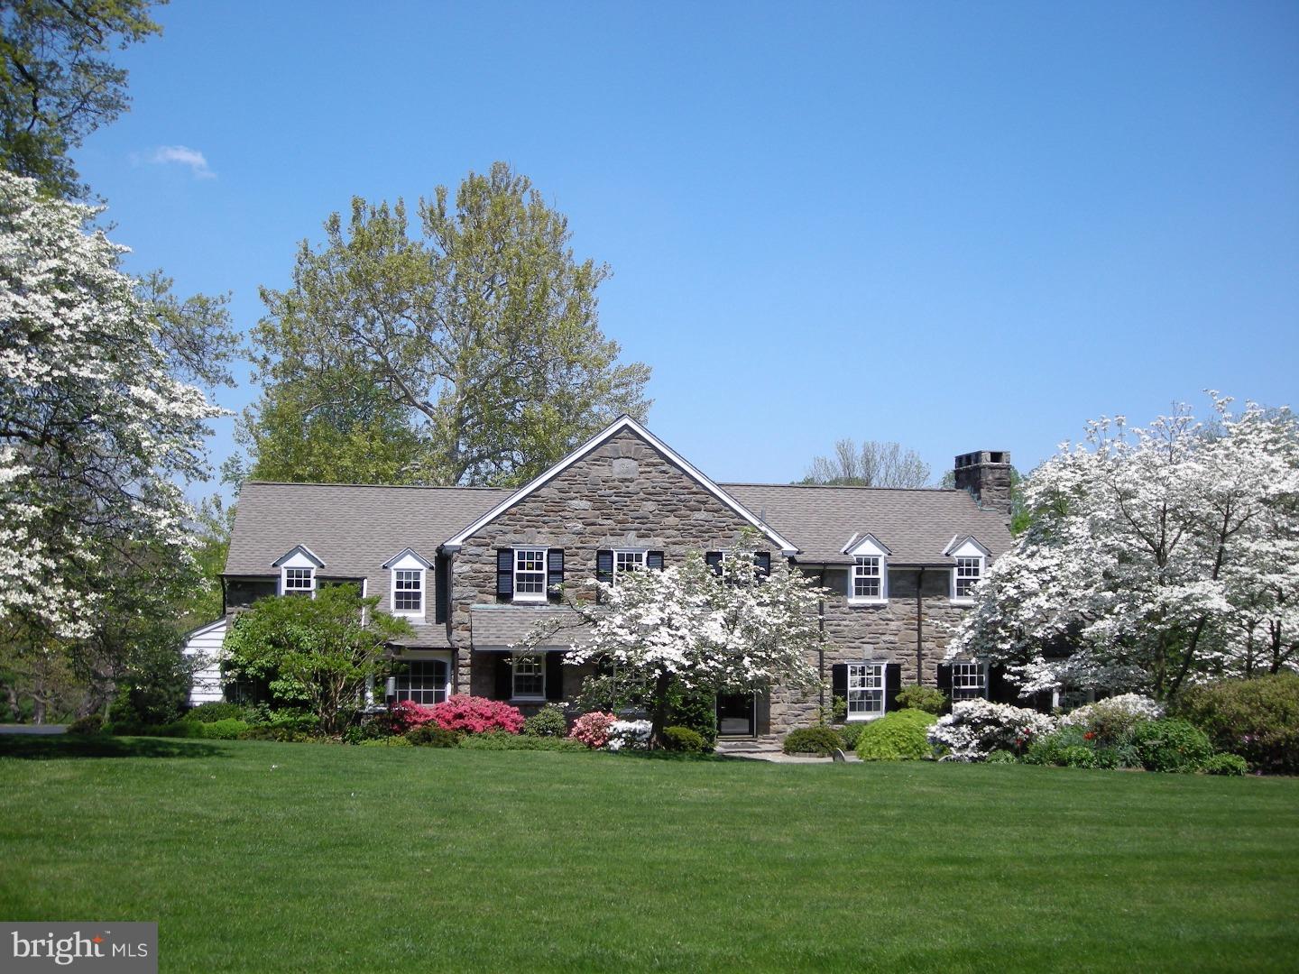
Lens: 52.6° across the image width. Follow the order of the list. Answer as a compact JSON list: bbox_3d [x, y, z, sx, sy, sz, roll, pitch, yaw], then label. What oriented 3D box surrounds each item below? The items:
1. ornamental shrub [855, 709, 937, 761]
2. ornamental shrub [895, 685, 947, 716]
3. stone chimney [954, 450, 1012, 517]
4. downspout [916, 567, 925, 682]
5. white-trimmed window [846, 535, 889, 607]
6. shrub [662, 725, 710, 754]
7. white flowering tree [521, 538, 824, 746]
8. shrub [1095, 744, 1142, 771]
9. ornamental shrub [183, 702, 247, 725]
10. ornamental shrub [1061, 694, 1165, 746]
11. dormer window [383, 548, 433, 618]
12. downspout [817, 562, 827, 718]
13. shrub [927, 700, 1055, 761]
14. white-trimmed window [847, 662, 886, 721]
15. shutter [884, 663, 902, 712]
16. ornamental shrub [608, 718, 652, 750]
[{"bbox_3d":[6.515,6.556,34.700,2.170,1.390,2.000,1,-3,-9],"label":"ornamental shrub"},{"bbox_3d":[7.413,5.967,36.000,1.450,1.100,1.200,2,-4,-12],"label":"ornamental shrub"},{"bbox_3d":[10.164,-0.065,39.999,1.000,1.900,1.800,2,-4,-12],"label":"stone chimney"},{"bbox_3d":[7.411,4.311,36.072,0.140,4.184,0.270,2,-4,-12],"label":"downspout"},{"bbox_3d":[5.951,2.329,36.808,1.319,1.950,0.950,1,-6,-11],"label":"white-trimmed window"},{"bbox_3d":[0.944,6.632,34.400,1.220,0.740,1.150,1,-3,-9],"label":"shrub"},{"bbox_3d":[0.579,3.950,33.300,7.670,5.350,6.900,1,-3,-9],"label":"white flowering tree"},{"bbox_3d":[11.209,6.478,31.400,1.141,0.588,0.900,1,-6,-11],"label":"shrub"},{"bbox_3d":[-11.145,5.846,33.700,1.640,0.720,1.200,2,-4,-12],"label":"ornamental shrub"},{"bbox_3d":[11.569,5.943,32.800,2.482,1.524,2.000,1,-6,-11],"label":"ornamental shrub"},{"bbox_3d":[-6.675,2.665,36.300,1.430,1.940,1.800,1,-3,-9],"label":"dormer window"},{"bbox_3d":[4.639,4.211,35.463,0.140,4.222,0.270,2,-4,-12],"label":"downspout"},{"bbox_3d":[8.749,6.231,33.600,3.165,1.536,2.300,1,-6,-11],"label":"shrub"},{"bbox_3d":[5.938,5.617,36.113,1.131,1.598,0.150,1,-6,-11],"label":"white-trimmed window"},{"bbox_3d":[6.707,5.588,36.221,0.474,1.425,0.050,1,-6,-11],"label":"shutter"},{"bbox_3d":[-0.491,6.008,31.800,1.050,0.800,0.950,2,-4,-12],"label":"ornamental shrub"}]

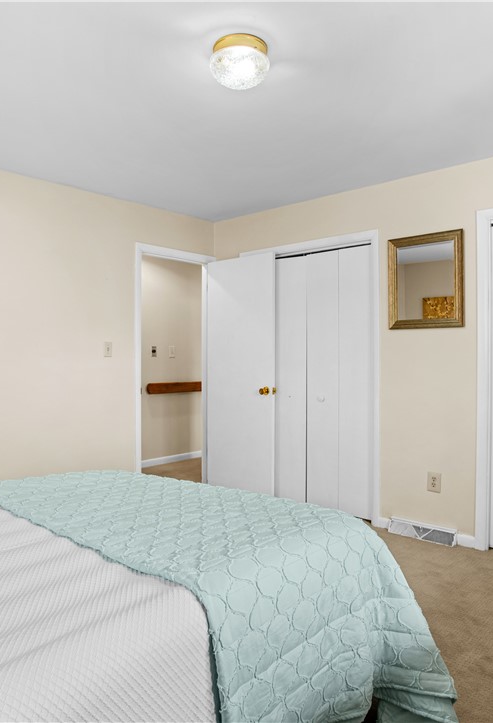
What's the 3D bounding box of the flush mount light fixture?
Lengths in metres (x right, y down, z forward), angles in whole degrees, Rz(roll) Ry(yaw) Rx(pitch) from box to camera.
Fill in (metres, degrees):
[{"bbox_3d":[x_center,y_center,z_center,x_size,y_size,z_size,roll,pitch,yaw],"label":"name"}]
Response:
[{"bbox_3d":[-0.027,-1.176,2.048,0.240,0.134,0.240,0,1,0],"label":"flush mount light fixture"}]

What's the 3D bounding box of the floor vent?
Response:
[{"bbox_3d":[1.170,1.138,3.433,0.450,0.098,0.068,0,1,41],"label":"floor vent"}]

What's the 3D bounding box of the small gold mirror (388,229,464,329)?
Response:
[{"bbox_3d":[1.187,-0.530,3.407,0.507,0.619,0.040,0,1,41],"label":"small gold mirror"}]

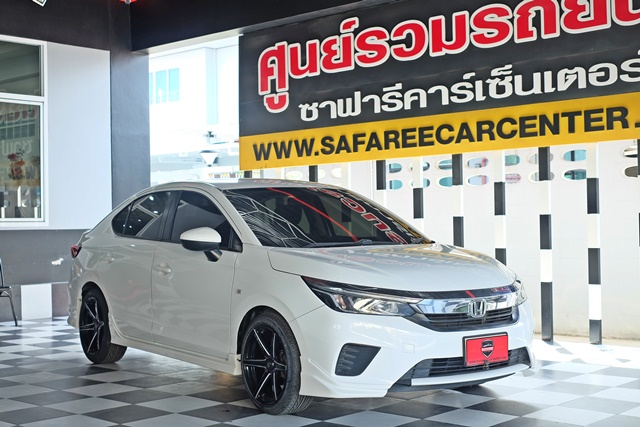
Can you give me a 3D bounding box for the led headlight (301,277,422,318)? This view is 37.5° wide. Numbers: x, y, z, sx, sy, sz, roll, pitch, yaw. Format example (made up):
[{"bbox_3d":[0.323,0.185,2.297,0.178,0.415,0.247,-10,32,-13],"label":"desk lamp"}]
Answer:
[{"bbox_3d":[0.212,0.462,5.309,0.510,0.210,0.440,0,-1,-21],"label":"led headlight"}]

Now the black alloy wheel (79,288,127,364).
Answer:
[{"bbox_3d":[-1.717,0.905,7.657,0.205,0.610,0.610,0,-1,-36],"label":"black alloy wheel"}]

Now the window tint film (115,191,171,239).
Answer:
[{"bbox_3d":[-1.345,0.018,7.275,0.070,0.400,1.080,26,-14,-29],"label":"window tint film"}]

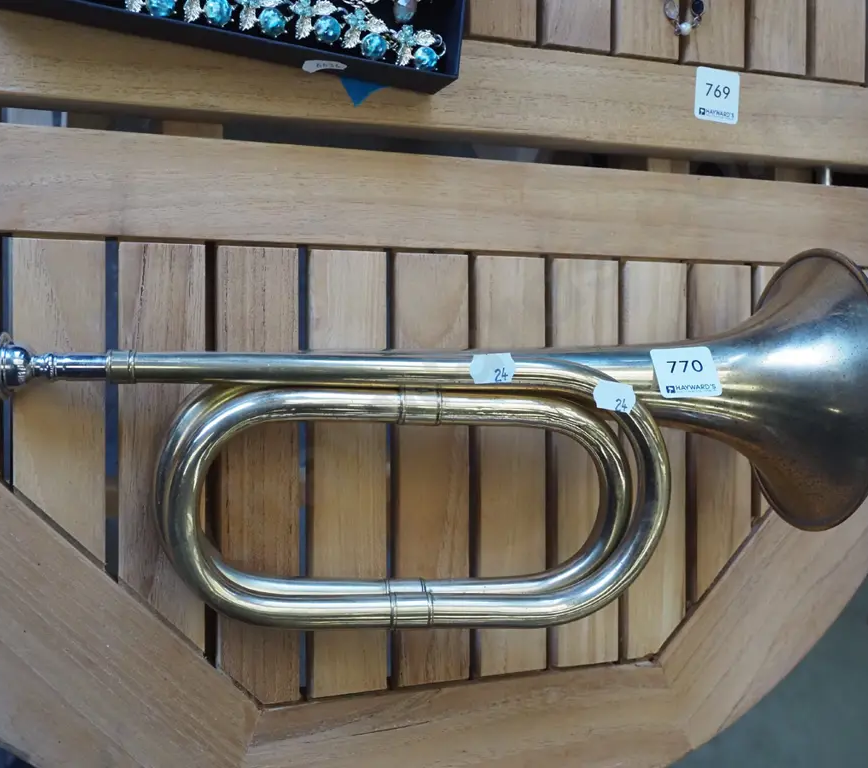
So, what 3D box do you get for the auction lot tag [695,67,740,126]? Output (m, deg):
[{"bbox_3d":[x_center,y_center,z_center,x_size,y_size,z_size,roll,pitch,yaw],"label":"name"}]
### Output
[{"bbox_3d":[0.184,-0.187,0.691,0.034,0.001,0.034,4,90,-22],"label":"auction lot tag"}]

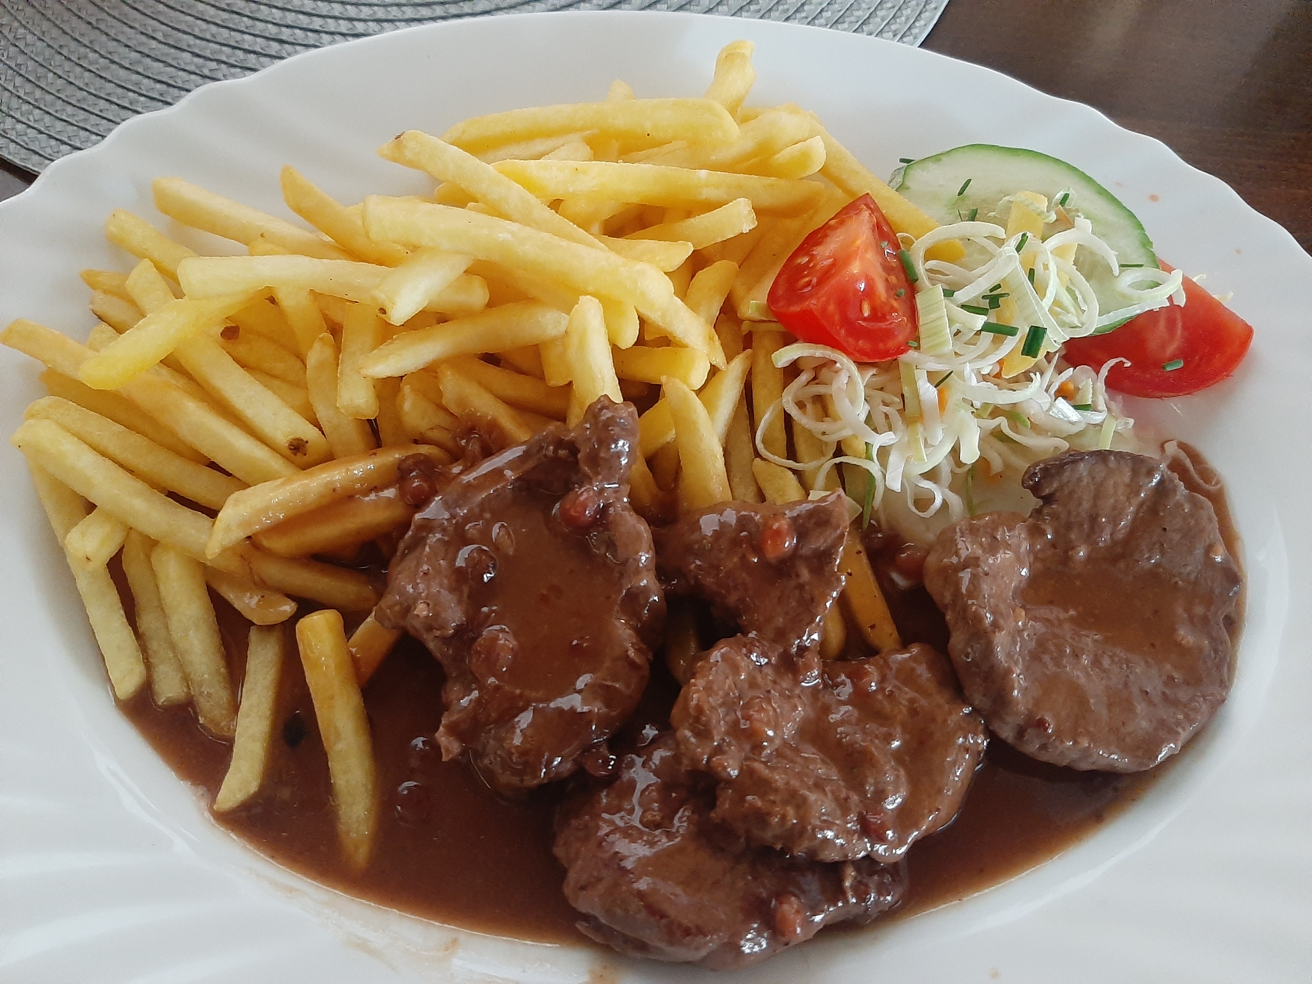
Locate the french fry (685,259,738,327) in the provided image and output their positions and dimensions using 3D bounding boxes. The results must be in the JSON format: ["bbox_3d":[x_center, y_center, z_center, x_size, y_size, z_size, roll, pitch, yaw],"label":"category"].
[{"bbox_3d":[0.009,-0.037,0.209,0.008,0.007,0.024,25,80,9],"label":"french fry"}]

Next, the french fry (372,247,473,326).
[{"bbox_3d":[-0.047,-0.049,0.216,0.008,0.007,0.036,20,42,15],"label":"french fry"}]

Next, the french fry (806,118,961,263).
[{"bbox_3d":[0.054,-0.071,0.232,0.008,0.007,0.045,-41,78,-18],"label":"french fry"}]

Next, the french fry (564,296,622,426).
[{"bbox_3d":[-0.012,-0.022,0.200,0.007,0.007,0.037,-5,71,-7],"label":"french fry"}]

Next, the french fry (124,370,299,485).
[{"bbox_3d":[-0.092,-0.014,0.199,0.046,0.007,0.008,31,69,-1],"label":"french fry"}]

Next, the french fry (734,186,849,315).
[{"bbox_3d":[0.032,-0.054,0.221,0.008,0.008,0.035,34,77,11],"label":"french fry"}]

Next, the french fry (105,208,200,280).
[{"bbox_3d":[-0.109,-0.052,0.220,0.033,0.007,0.008,33,69,11],"label":"french fry"}]

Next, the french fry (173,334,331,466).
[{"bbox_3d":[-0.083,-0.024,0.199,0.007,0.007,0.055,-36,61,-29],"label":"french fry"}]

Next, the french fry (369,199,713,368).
[{"bbox_3d":[-0.026,-0.045,0.209,0.084,0.009,0.011,21,51,14],"label":"french fry"}]

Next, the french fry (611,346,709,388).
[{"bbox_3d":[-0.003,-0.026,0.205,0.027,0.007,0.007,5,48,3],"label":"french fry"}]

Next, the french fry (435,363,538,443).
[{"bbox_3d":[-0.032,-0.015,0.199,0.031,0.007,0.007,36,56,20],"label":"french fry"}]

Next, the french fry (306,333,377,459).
[{"bbox_3d":[-0.066,-0.018,0.207,0.007,0.007,0.030,-16,85,-8],"label":"french fry"}]

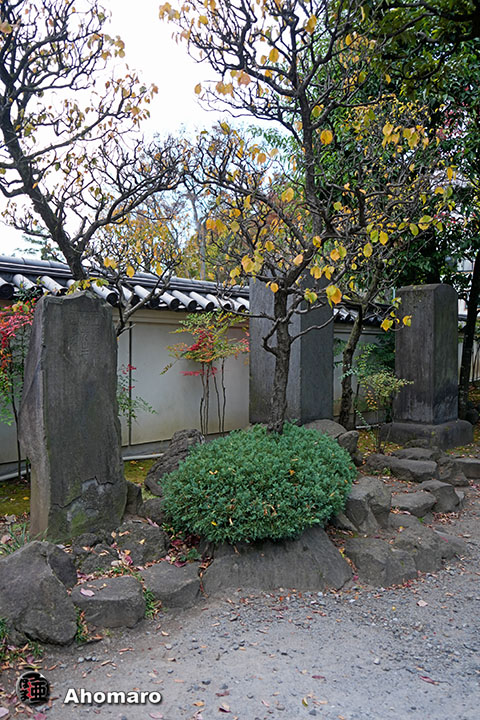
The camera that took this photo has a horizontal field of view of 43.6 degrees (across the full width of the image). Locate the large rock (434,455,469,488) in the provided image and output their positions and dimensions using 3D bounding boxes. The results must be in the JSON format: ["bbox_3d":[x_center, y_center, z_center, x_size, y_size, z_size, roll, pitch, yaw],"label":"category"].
[{"bbox_3d":[2.430,1.263,6.937,0.360,0.300,0.340,-1,1,-37],"label":"large rock"}]

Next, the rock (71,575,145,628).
[{"bbox_3d":[-0.764,1.367,3.459,0.400,0.170,0.360,0,1,-10],"label":"rock"}]

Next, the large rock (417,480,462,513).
[{"bbox_3d":[1.910,1.278,5.737,0.360,0.240,0.340,-1,1,-37],"label":"large rock"}]

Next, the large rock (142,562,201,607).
[{"bbox_3d":[-0.426,1.374,3.680,0.330,0.170,0.300,0,1,-28],"label":"large rock"}]

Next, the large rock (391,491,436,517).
[{"bbox_3d":[1.520,1.240,5.246,0.380,0.150,0.340,0,1,-18],"label":"large rock"}]

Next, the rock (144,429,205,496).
[{"bbox_3d":[-0.574,0.893,5.513,0.540,0.620,0.450,0,1,-15],"label":"rock"}]

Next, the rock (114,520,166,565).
[{"bbox_3d":[-0.575,1.061,3.554,0.300,0.210,0.270,0,1,-30],"label":"rock"}]

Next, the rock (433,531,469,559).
[{"bbox_3d":[1.535,1.340,4.377,0.270,0.150,0.280,1,1,37],"label":"rock"}]

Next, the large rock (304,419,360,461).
[{"bbox_3d":[0.940,0.834,6.111,0.580,0.460,0.480,0,1,-30],"label":"large rock"}]

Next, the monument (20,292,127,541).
[{"bbox_3d":[-1.124,0.334,4.060,0.360,1.590,0.600,1,1,41],"label":"monument"}]

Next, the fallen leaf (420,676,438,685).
[{"bbox_3d":[0.866,1.456,2.741,0.080,0.012,0.032,1,1,37],"label":"fallen leaf"}]

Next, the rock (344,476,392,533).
[{"bbox_3d":[1.020,1.139,4.845,0.380,0.380,0.360,0,1,-23],"label":"rock"}]

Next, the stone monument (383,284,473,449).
[{"bbox_3d":[2.760,0.055,8.832,0.900,2.290,1.150,1,1,41],"label":"stone monument"}]

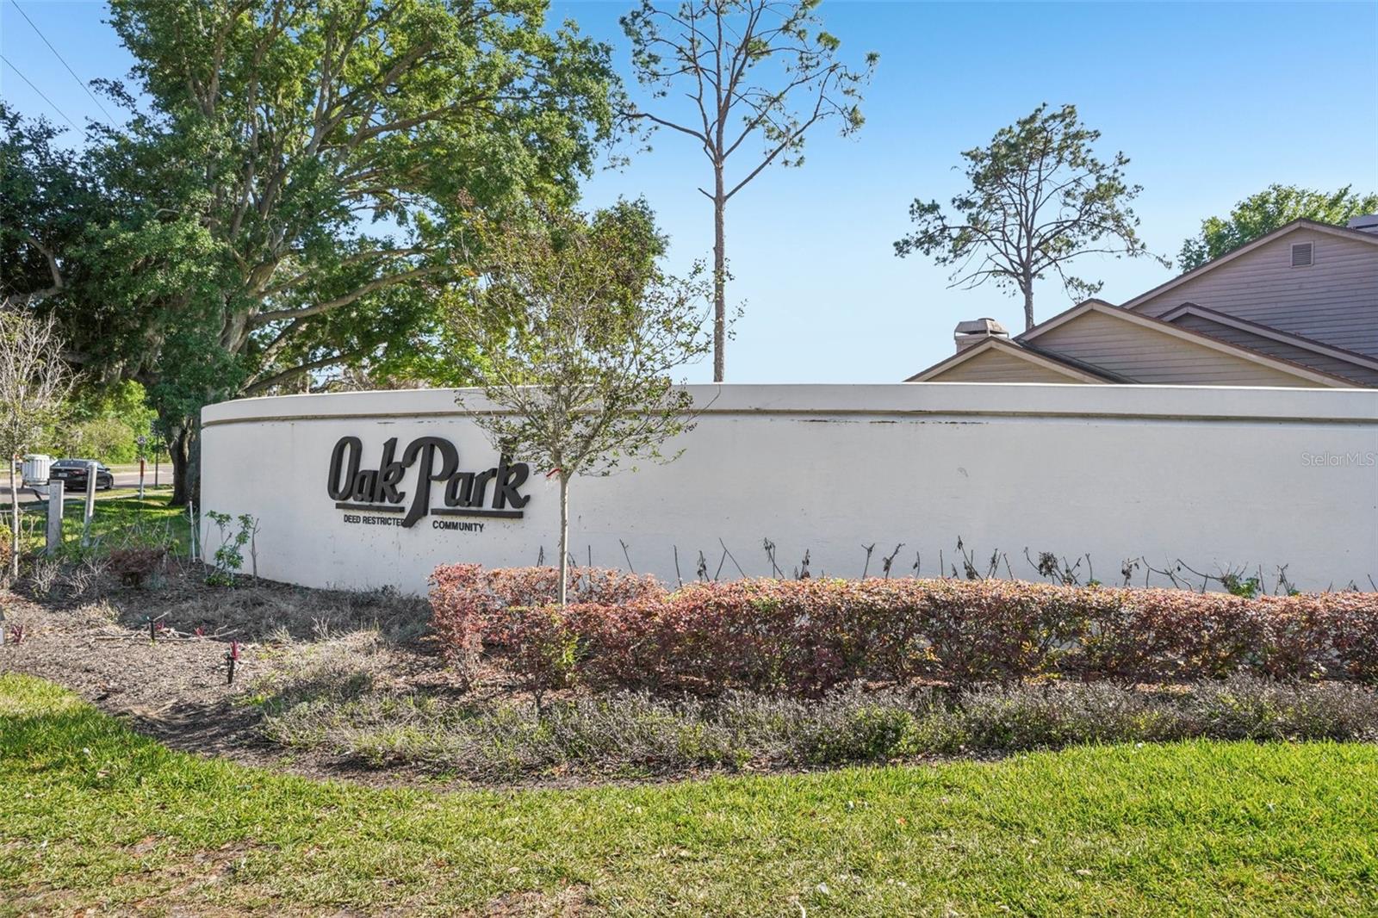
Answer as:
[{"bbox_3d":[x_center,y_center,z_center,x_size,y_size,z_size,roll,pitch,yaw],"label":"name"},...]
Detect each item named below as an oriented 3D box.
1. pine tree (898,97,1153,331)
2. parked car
[{"bbox_3d":[15.760,-7.400,48.000,12.200,18.200,11.800,1,0,0],"label":"pine tree"},{"bbox_3d":[-28.700,0.760,48.800,1.840,1.470,4.850,1,0,-13],"label":"parked car"}]

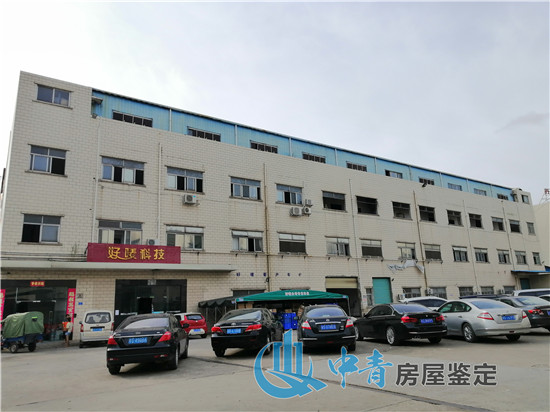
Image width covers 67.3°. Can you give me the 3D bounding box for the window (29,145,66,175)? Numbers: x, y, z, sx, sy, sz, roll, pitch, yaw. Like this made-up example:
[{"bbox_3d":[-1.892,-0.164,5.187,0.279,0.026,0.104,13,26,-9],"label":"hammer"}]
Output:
[{"bbox_3d":[-13.388,-2.666,24.409,1.818,1.495,0.180,7,-16,-34],"label":"window"}]

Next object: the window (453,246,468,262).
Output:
[{"bbox_3d":[21.129,5.573,47.030,2.776,1.577,0.180,7,-16,-34],"label":"window"}]

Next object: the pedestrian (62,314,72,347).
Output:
[{"bbox_3d":[-10.281,6.185,20.478,0.360,1.580,0.480,-10,-16,30],"label":"pedestrian"}]

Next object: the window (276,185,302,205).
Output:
[{"bbox_3d":[1.238,-0.897,34.452,2.592,1.427,0.180,7,-16,-34],"label":"window"}]

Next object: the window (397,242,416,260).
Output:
[{"bbox_3d":[12.912,4.463,40.211,2.446,1.575,0.150,7,-16,-33],"label":"window"}]

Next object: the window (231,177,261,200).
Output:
[{"bbox_3d":[-2.241,-1.273,32.051,2.620,1.499,0.180,7,-16,-34],"label":"window"}]

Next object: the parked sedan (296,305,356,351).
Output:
[{"bbox_3d":[1.753,4.380,14.951,1.810,1.475,4.850,-3,-14,2],"label":"parked sedan"}]

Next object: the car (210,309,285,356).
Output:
[{"bbox_3d":[-0.850,4.496,15.039,1.820,1.490,4.825,-4,-13,9],"label":"car"}]

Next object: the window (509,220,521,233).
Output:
[{"bbox_3d":[33.744,2.911,58.049,2.782,1.633,0.200,7,-17,-34],"label":"window"}]

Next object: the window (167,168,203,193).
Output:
[{"bbox_3d":[-6.730,-1.942,31.067,2.782,1.633,0.200,7,-17,-34],"label":"window"}]

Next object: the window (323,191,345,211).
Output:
[{"bbox_3d":[5.236,-0.367,36.179,2.570,1.544,0.150,7,-16,-33],"label":"window"}]

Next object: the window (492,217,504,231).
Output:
[{"bbox_3d":[29.985,2.460,55.543,2.782,1.633,0.200,7,-17,-34],"label":"window"}]

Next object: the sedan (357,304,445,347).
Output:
[{"bbox_3d":[4.595,4.526,16.004,1.820,1.450,4.700,1,-14,-14],"label":"sedan"}]

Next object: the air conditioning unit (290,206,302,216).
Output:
[{"bbox_3d":[1.716,0.480,33.163,0.860,0.600,0.330,7,-16,-33],"label":"air conditioning unit"}]

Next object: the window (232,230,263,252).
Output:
[{"bbox_3d":[-1.990,2.620,30.357,2.559,1.543,0.150,7,-16,-33],"label":"window"}]

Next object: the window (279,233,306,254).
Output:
[{"bbox_3d":[1.500,3.276,35.379,2.782,1.640,0.200,7,-17,-34],"label":"window"}]

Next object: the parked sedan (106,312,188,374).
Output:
[{"bbox_3d":[-3.663,4.026,12.501,1.820,1.470,4.850,-1,-13,-7],"label":"parked sedan"}]

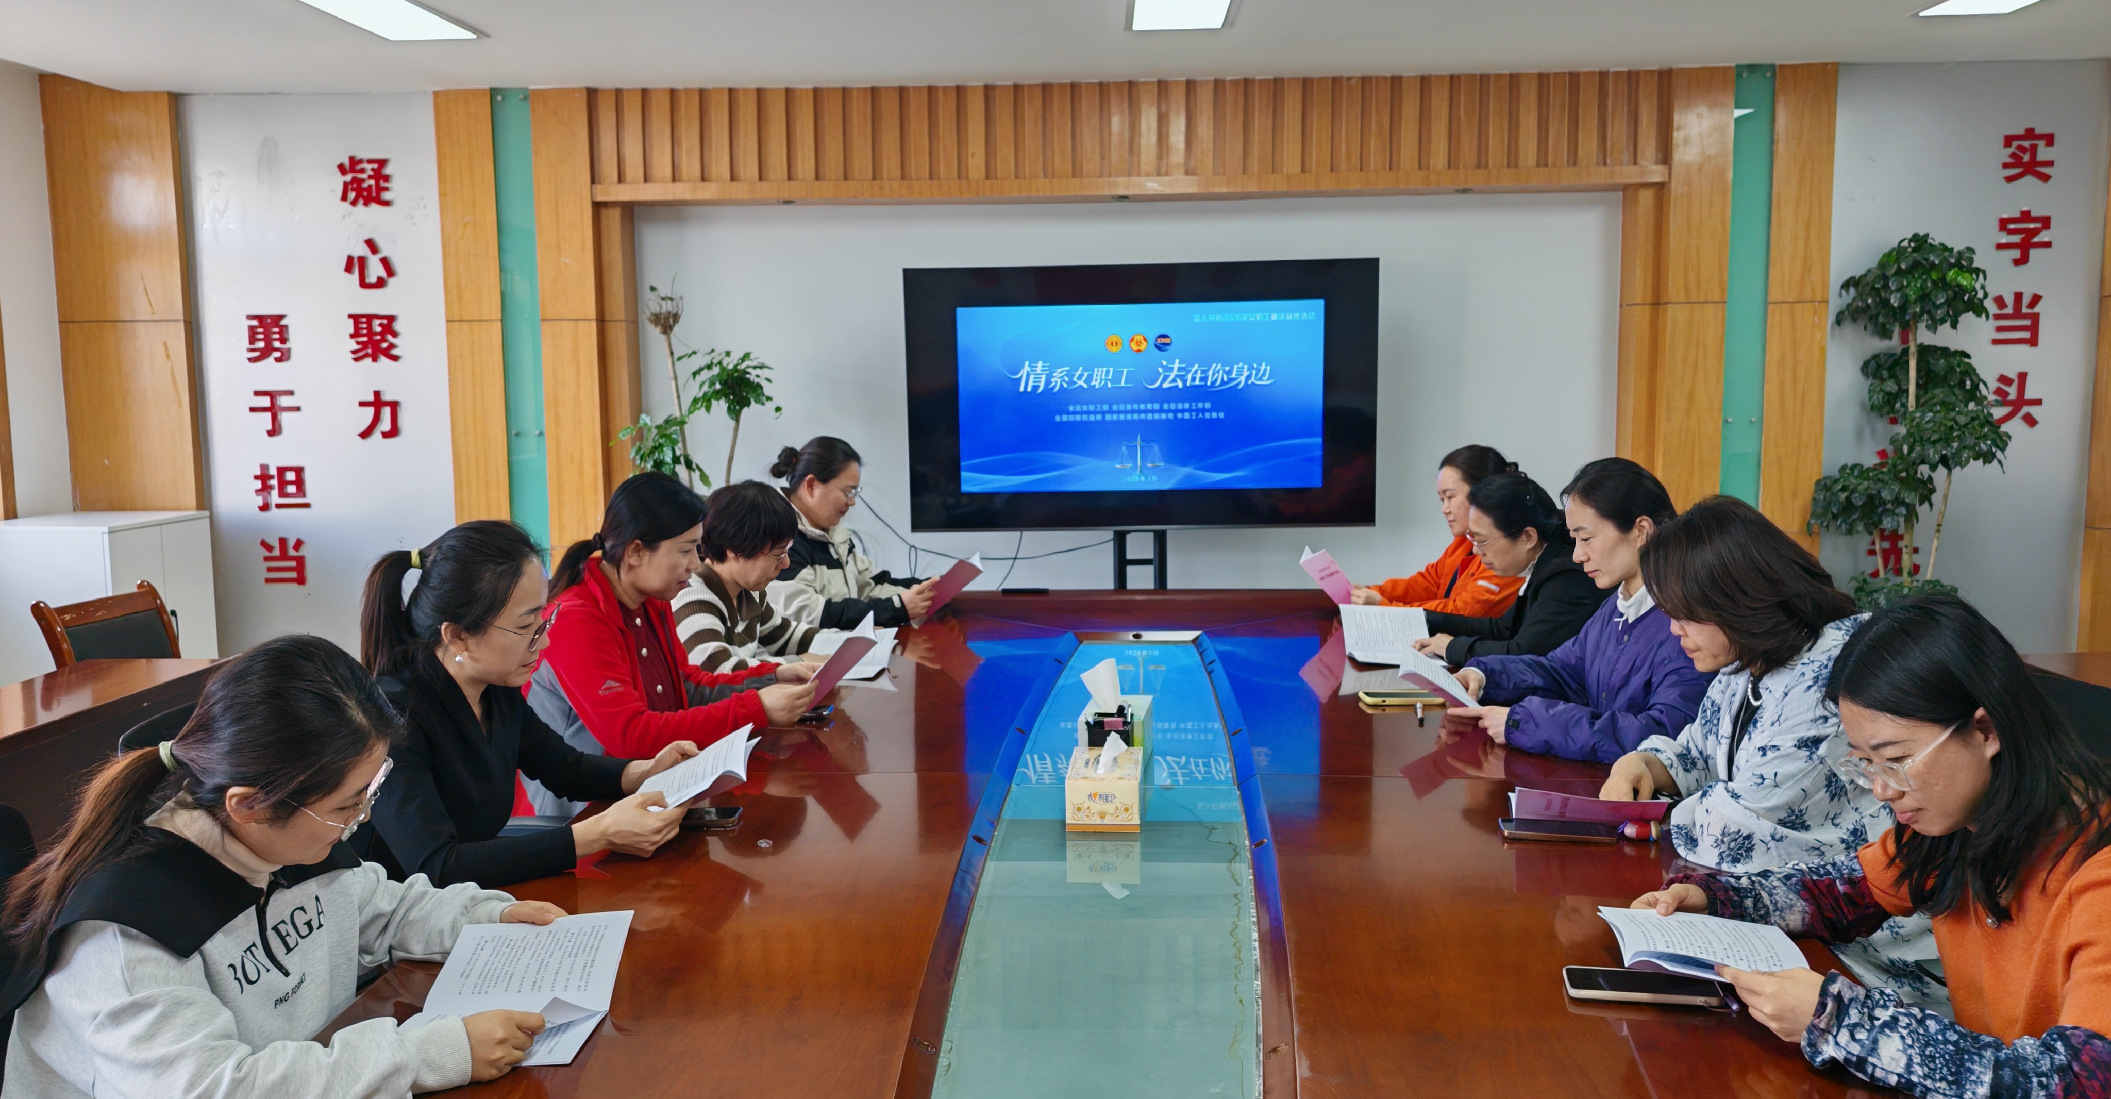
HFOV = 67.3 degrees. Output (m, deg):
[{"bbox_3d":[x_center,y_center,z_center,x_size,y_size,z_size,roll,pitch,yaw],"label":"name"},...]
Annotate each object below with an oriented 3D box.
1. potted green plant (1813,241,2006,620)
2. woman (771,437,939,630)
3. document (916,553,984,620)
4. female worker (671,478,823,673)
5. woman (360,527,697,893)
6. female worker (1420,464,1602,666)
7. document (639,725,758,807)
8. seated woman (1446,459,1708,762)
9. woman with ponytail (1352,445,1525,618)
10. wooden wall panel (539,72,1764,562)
[{"bbox_3d":[3.021,-0.160,5.610,0.630,1.880,0.620,0,6,2],"label":"potted green plant"},{"bbox_3d":[-0.617,0.328,4.589,0.620,1.290,0.480,1,6,12],"label":"woman"},{"bbox_3d":[-0.299,0.113,4.398,0.210,0.060,0.250,-38,-2,-5],"label":"document"},{"bbox_3d":[-0.742,0.433,3.759,0.570,1.195,0.480,0,6,5],"label":"female worker"},{"bbox_3d":[-0.777,0.564,2.375,0.600,1.235,0.480,0,6,8],"label":"woman"},{"bbox_3d":[1.044,0.411,3.731,0.600,1.200,0.500,-1,6,-1],"label":"female worker"},{"bbox_3d":[-0.549,0.340,2.504,0.205,0.040,0.155,-28,32,3],"label":"document"},{"bbox_3d":[1.004,0.470,2.914,0.620,1.260,0.500,-2,6,-10],"label":"seated woman"},{"bbox_3d":[1.167,0.309,4.653,0.620,1.270,0.480,-2,6,-9],"label":"woman with ponytail"},{"bbox_3d":[0.270,-0.472,6.049,4.420,2.500,0.260,0,6,2],"label":"wooden wall panel"}]

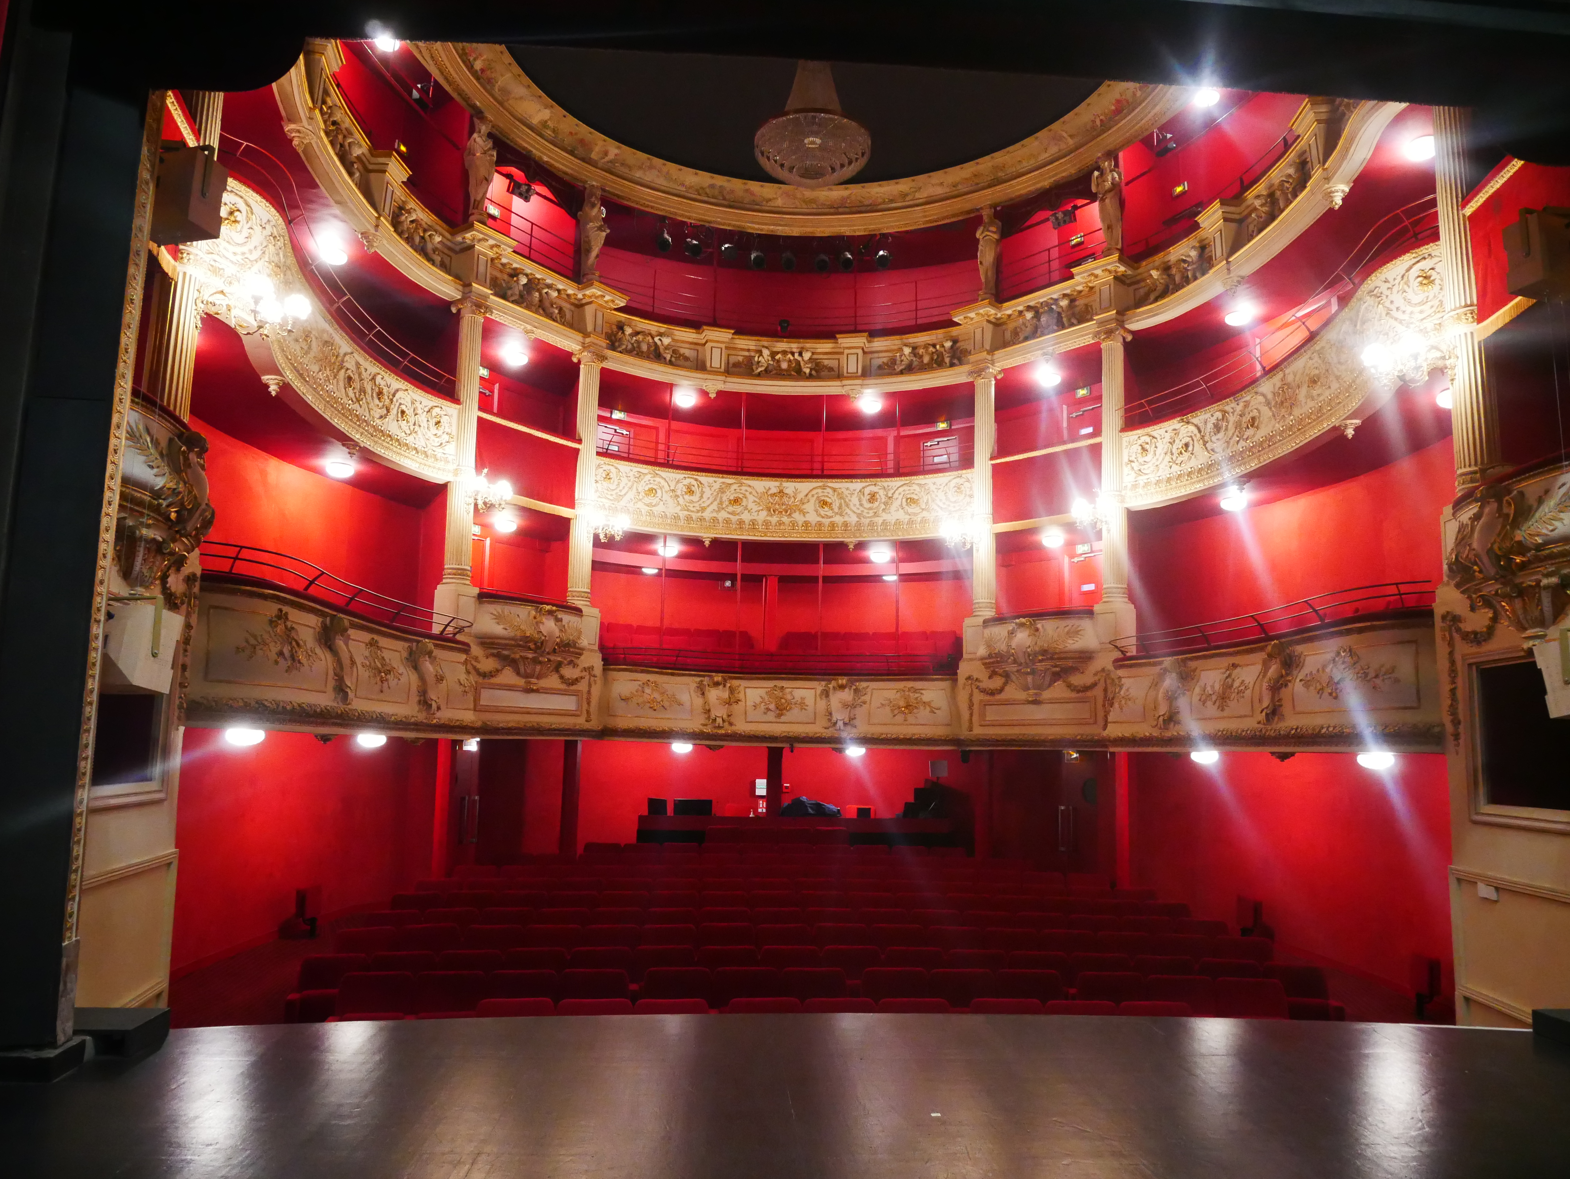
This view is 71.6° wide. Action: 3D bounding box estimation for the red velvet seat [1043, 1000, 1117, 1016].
[{"bbox_3d":[2.167,3.437,7.742,0.550,0.870,0.580,1,-8,2],"label":"red velvet seat"}]

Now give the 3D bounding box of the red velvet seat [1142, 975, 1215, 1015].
[{"bbox_3d":[3.135,3.503,8.438,0.550,0.870,0.580,0,-8,6],"label":"red velvet seat"}]

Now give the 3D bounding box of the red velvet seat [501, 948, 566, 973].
[{"bbox_3d":[-2.086,3.447,8.995,0.540,0.860,0.560,3,-8,-12],"label":"red velvet seat"}]

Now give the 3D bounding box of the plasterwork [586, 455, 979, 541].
[{"bbox_3d":[0.002,-1.230,15.865,5.400,1.004,1.000,2,-8,-3],"label":"plasterwork"}]

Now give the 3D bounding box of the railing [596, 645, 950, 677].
[{"bbox_3d":[-0.070,0.980,14.600,4.800,0.320,0.700,2,-8,-3],"label":"railing"}]

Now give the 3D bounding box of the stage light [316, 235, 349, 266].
[{"bbox_3d":[-5.040,-3.760,12.141,0.330,0.220,0.330,5,-8,-23],"label":"stage light"}]

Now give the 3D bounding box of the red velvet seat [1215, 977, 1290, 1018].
[{"bbox_3d":[3.671,3.505,8.375,0.550,0.870,0.580,0,-8,7],"label":"red velvet seat"}]

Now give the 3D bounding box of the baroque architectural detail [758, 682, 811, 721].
[{"bbox_3d":[0.001,1.639,15.918,0.773,0.557,0.130,2,-8,-2],"label":"baroque architectural detail"}]

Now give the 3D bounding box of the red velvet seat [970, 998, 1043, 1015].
[{"bbox_3d":[1.580,3.350,7.566,0.540,0.880,0.580,1,-8,2],"label":"red velvet seat"}]

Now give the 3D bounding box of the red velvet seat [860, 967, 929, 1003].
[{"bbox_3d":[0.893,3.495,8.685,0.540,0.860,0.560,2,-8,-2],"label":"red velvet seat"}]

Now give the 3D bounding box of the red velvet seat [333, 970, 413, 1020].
[{"bbox_3d":[-2.951,3.217,7.728,0.540,0.880,0.580,3,-8,-14],"label":"red velvet seat"}]

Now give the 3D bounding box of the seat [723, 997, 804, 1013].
[{"bbox_3d":[-0.146,3.312,7.465,0.540,0.880,0.580,2,-8,-4],"label":"seat"}]

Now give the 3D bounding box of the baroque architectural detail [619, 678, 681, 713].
[{"bbox_3d":[-1.908,1.503,15.435,0.928,0.505,0.130,5,-9,-27],"label":"baroque architectural detail"}]

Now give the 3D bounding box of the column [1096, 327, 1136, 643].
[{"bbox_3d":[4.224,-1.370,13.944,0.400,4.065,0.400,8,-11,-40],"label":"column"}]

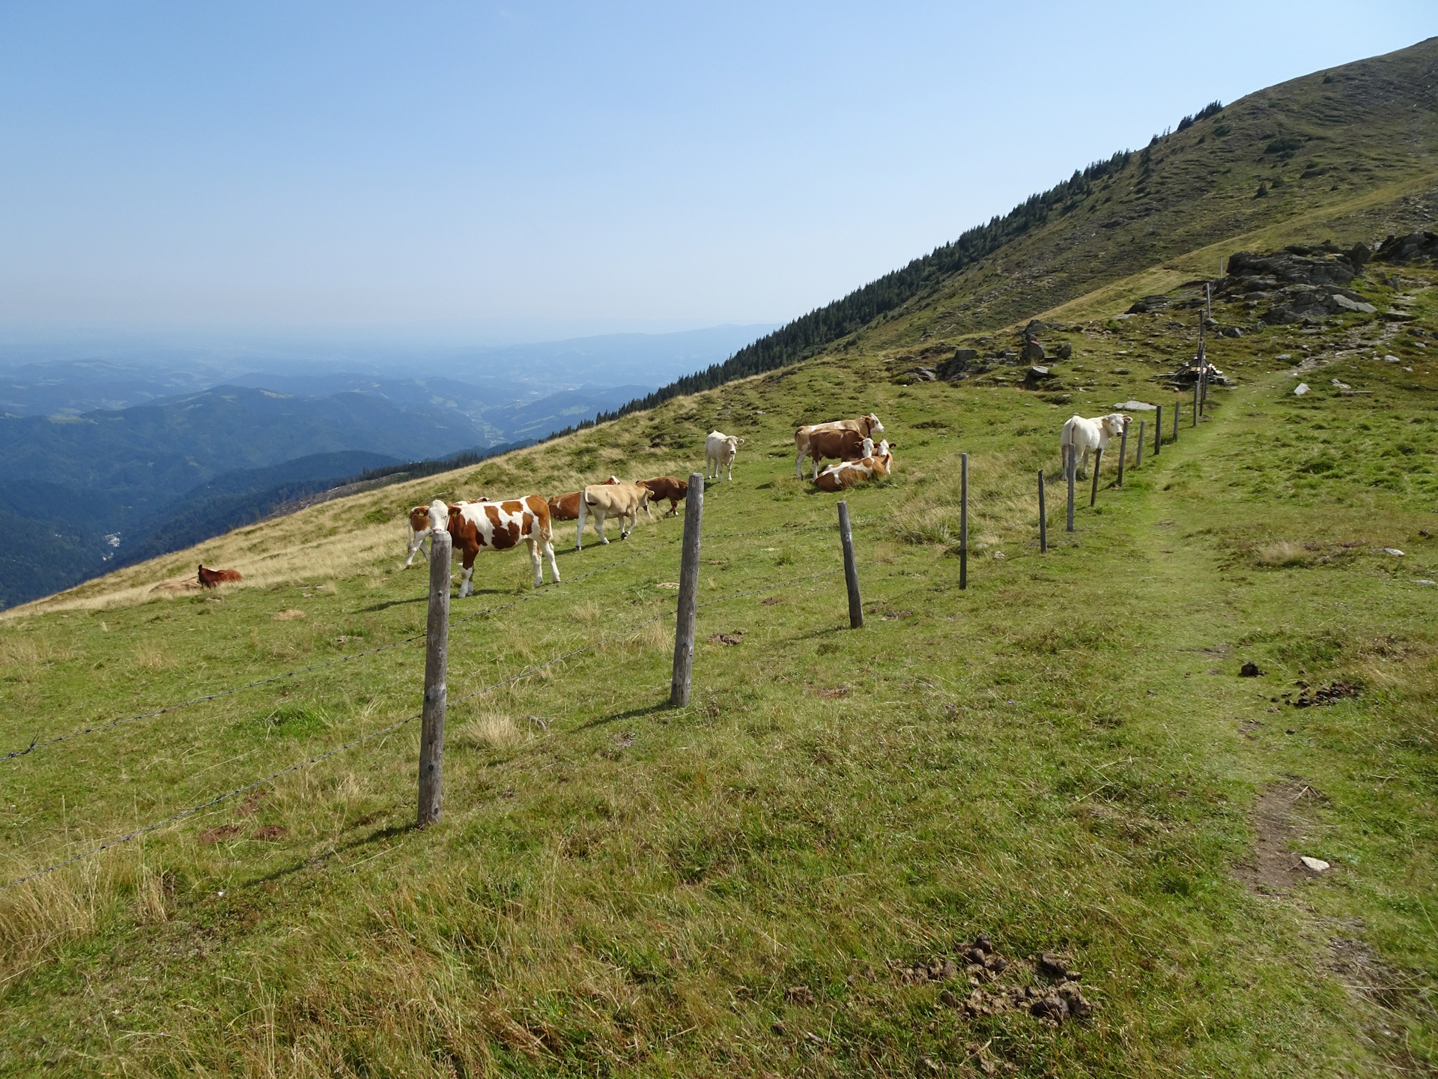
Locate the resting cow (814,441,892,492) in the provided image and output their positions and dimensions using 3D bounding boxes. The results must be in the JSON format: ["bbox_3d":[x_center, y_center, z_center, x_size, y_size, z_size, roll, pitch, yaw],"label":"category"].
[{"bbox_3d":[2.962,-1.611,22.000,1.650,1.020,0.800,-4,13,-18],"label":"resting cow"}]

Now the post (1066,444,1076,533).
[{"bbox_3d":[5.021,-0.733,14.200,0.085,1.250,0.085,-3,13,1],"label":"post"}]

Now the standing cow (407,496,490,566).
[{"bbox_3d":[-5.383,-0.159,20.200,1.950,1.280,0.620,-1,13,-5],"label":"standing cow"}]

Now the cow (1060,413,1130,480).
[{"bbox_3d":[7.653,-1.891,20.200,1.650,1.330,0.680,-12,18,-42],"label":"cow"}]

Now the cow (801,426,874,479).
[{"bbox_3d":[2.802,-1.934,22.700,1.650,1.180,0.580,8,15,29],"label":"cow"}]

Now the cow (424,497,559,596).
[{"bbox_3d":[-2.981,0.086,13.200,1.700,1.280,0.580,-3,14,-14],"label":"cow"}]

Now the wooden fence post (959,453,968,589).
[{"bbox_3d":[2.348,-0.164,9.548,0.063,1.328,0.063,-2,13,1],"label":"wooden fence post"}]

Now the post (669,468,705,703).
[{"bbox_3d":[-0.164,0.285,5.301,0.095,1.298,0.095,4,13,-1],"label":"post"}]

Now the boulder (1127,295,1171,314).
[{"bbox_3d":[19.420,-10.597,45.000,1.800,0.750,1.200,5,13,19],"label":"boulder"}]

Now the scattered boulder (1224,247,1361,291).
[{"bbox_3d":[27.448,-12.980,48.000,5.500,1.850,3.200,6,14,24],"label":"scattered boulder"}]

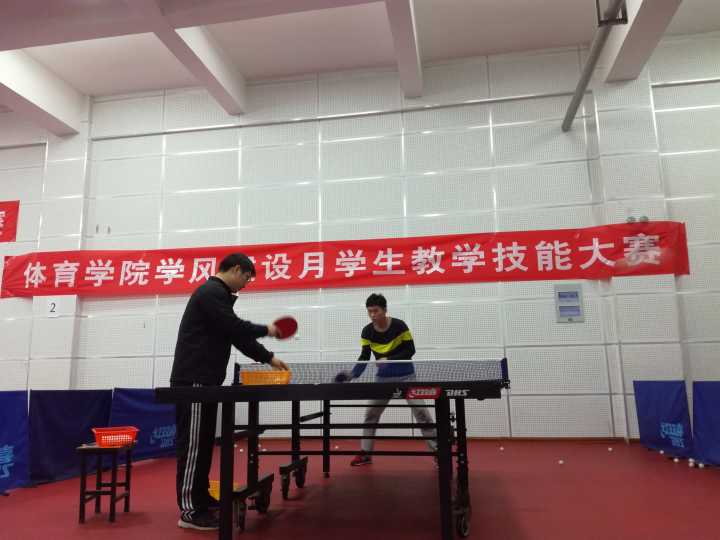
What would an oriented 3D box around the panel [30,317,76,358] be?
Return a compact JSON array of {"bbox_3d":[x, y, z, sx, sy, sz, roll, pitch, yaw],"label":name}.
[{"bbox_3d":[-4.445,0.981,8.153,0.655,0.600,0.050,-3,-10,10],"label":"panel"}]

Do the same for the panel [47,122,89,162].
[{"bbox_3d":[-4.441,-1.948,8.544,0.663,0.592,0.030,-3,-10,9],"label":"panel"}]

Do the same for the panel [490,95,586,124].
[{"bbox_3d":[2.379,-2.138,7.581,1.200,0.338,0.050,-3,-10,10],"label":"panel"}]

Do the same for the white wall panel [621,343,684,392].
[{"bbox_3d":[3.487,1.177,6.666,0.683,0.600,0.040,-3,-11,10],"label":"white wall panel"}]

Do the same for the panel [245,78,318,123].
[{"bbox_3d":[-1.173,-2.462,8.318,1.200,0.610,0.040,-3,-11,10],"label":"panel"}]

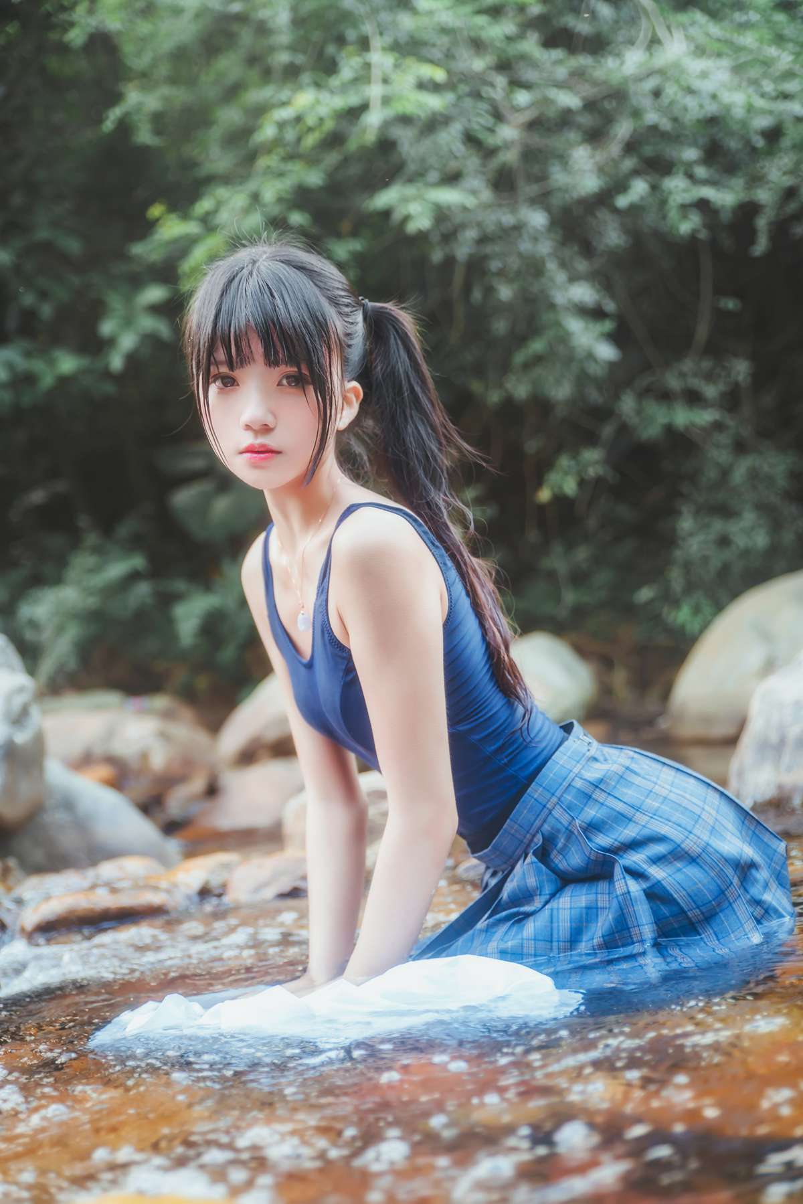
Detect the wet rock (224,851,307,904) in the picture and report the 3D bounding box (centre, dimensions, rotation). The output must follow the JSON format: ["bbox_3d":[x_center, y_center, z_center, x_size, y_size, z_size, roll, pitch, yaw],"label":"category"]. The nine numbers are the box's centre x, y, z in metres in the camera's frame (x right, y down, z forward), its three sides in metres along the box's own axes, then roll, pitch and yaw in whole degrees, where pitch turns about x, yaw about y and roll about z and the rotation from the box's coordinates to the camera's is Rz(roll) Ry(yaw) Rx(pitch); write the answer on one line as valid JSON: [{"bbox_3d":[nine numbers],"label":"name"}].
[{"bbox_3d":[-0.158,0.350,2.080,0.135,0.065,0.105,0,3,0],"label":"wet rock"}]

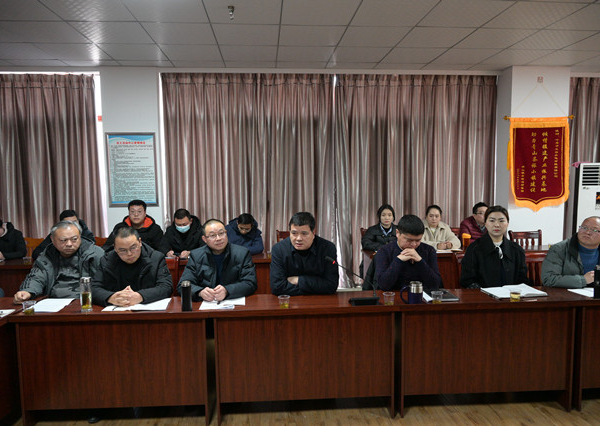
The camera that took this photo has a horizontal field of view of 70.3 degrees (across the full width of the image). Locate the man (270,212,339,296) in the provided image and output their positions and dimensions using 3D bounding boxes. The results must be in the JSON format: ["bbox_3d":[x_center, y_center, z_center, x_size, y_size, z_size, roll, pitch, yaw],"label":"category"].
[{"bbox_3d":[0.037,0.675,3.144,0.520,1.310,0.720,0,5,4],"label":"man"}]

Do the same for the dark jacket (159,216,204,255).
[{"bbox_3d":[-1.309,0.383,4.838,0.520,0.660,0.500,-1,5,-6],"label":"dark jacket"}]

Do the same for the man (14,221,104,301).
[{"bbox_3d":[-1.666,0.701,3.065,0.620,1.300,0.720,-2,5,-19],"label":"man"}]

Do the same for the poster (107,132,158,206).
[{"bbox_3d":[-2.036,-0.519,5.198,0.582,0.903,0.030,-1,5,-5],"label":"poster"}]

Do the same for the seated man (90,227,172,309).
[{"bbox_3d":[-1.169,0.706,3.103,0.560,1.240,0.780,-1,5,-3],"label":"seated man"}]

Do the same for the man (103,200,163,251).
[{"bbox_3d":[-1.766,0.546,4.511,0.600,1.340,0.780,-1,5,-7],"label":"man"}]

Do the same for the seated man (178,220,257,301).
[{"bbox_3d":[-0.591,0.694,3.097,0.560,1.290,0.720,-1,5,-8],"label":"seated man"}]

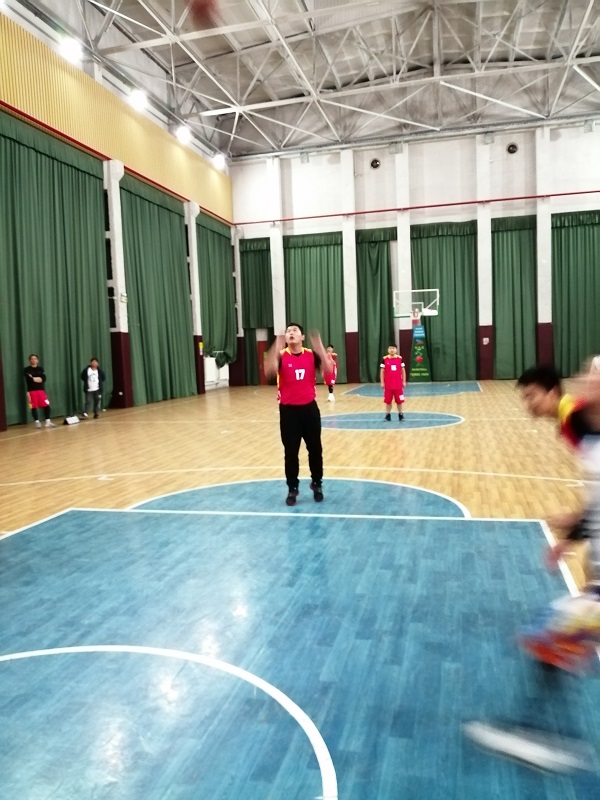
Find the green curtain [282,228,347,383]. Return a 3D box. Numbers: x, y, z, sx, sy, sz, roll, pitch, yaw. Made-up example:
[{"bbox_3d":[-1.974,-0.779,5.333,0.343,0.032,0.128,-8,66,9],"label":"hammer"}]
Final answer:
[{"bbox_3d":[0.747,-4.655,30.984,3.150,7.700,0.300,-1,5,15],"label":"green curtain"}]

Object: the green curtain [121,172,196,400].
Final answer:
[{"bbox_3d":[-5.290,-3.973,23.180,0.350,7.950,5.200,-1,5,15],"label":"green curtain"}]

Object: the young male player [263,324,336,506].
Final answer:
[{"bbox_3d":[0.004,0.155,6.426,0.680,1.880,0.480,-1,5,12],"label":"young male player"}]

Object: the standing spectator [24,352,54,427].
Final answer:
[{"bbox_3d":[-6.570,-0.227,15.130,0.600,1.830,0.450,-5,5,-34],"label":"standing spectator"}]

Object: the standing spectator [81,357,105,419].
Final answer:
[{"bbox_3d":[-5.953,-0.348,17.292,0.600,1.700,0.400,-5,5,-30],"label":"standing spectator"}]

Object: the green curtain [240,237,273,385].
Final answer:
[{"bbox_3d":[-2.278,-4.634,31.827,1.750,7.700,0.300,-1,5,15],"label":"green curtain"}]

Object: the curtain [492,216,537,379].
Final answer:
[{"bbox_3d":[10.207,-4.787,28.504,2.050,7.650,0.300,-1,5,15],"label":"curtain"}]

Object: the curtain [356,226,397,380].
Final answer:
[{"bbox_3d":[3.891,-4.702,30.160,2.050,7.700,0.300,-1,5,15],"label":"curtain"}]

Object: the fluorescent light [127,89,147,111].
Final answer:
[{"bbox_3d":[-5.744,-10.621,21.238,0.450,0.600,0.550,-1,5,15],"label":"fluorescent light"}]

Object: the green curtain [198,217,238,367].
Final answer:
[{"bbox_3d":[-3.899,-5.028,28.741,0.350,6.950,4.300,-1,5,15],"label":"green curtain"}]

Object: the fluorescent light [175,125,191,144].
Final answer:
[{"bbox_3d":[-4.834,-10.924,24.723,0.450,0.600,0.550,-1,5,15],"label":"fluorescent light"}]

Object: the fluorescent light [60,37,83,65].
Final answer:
[{"bbox_3d":[-6.692,-10.236,17.599,0.450,0.600,0.550,-1,5,15],"label":"fluorescent light"}]

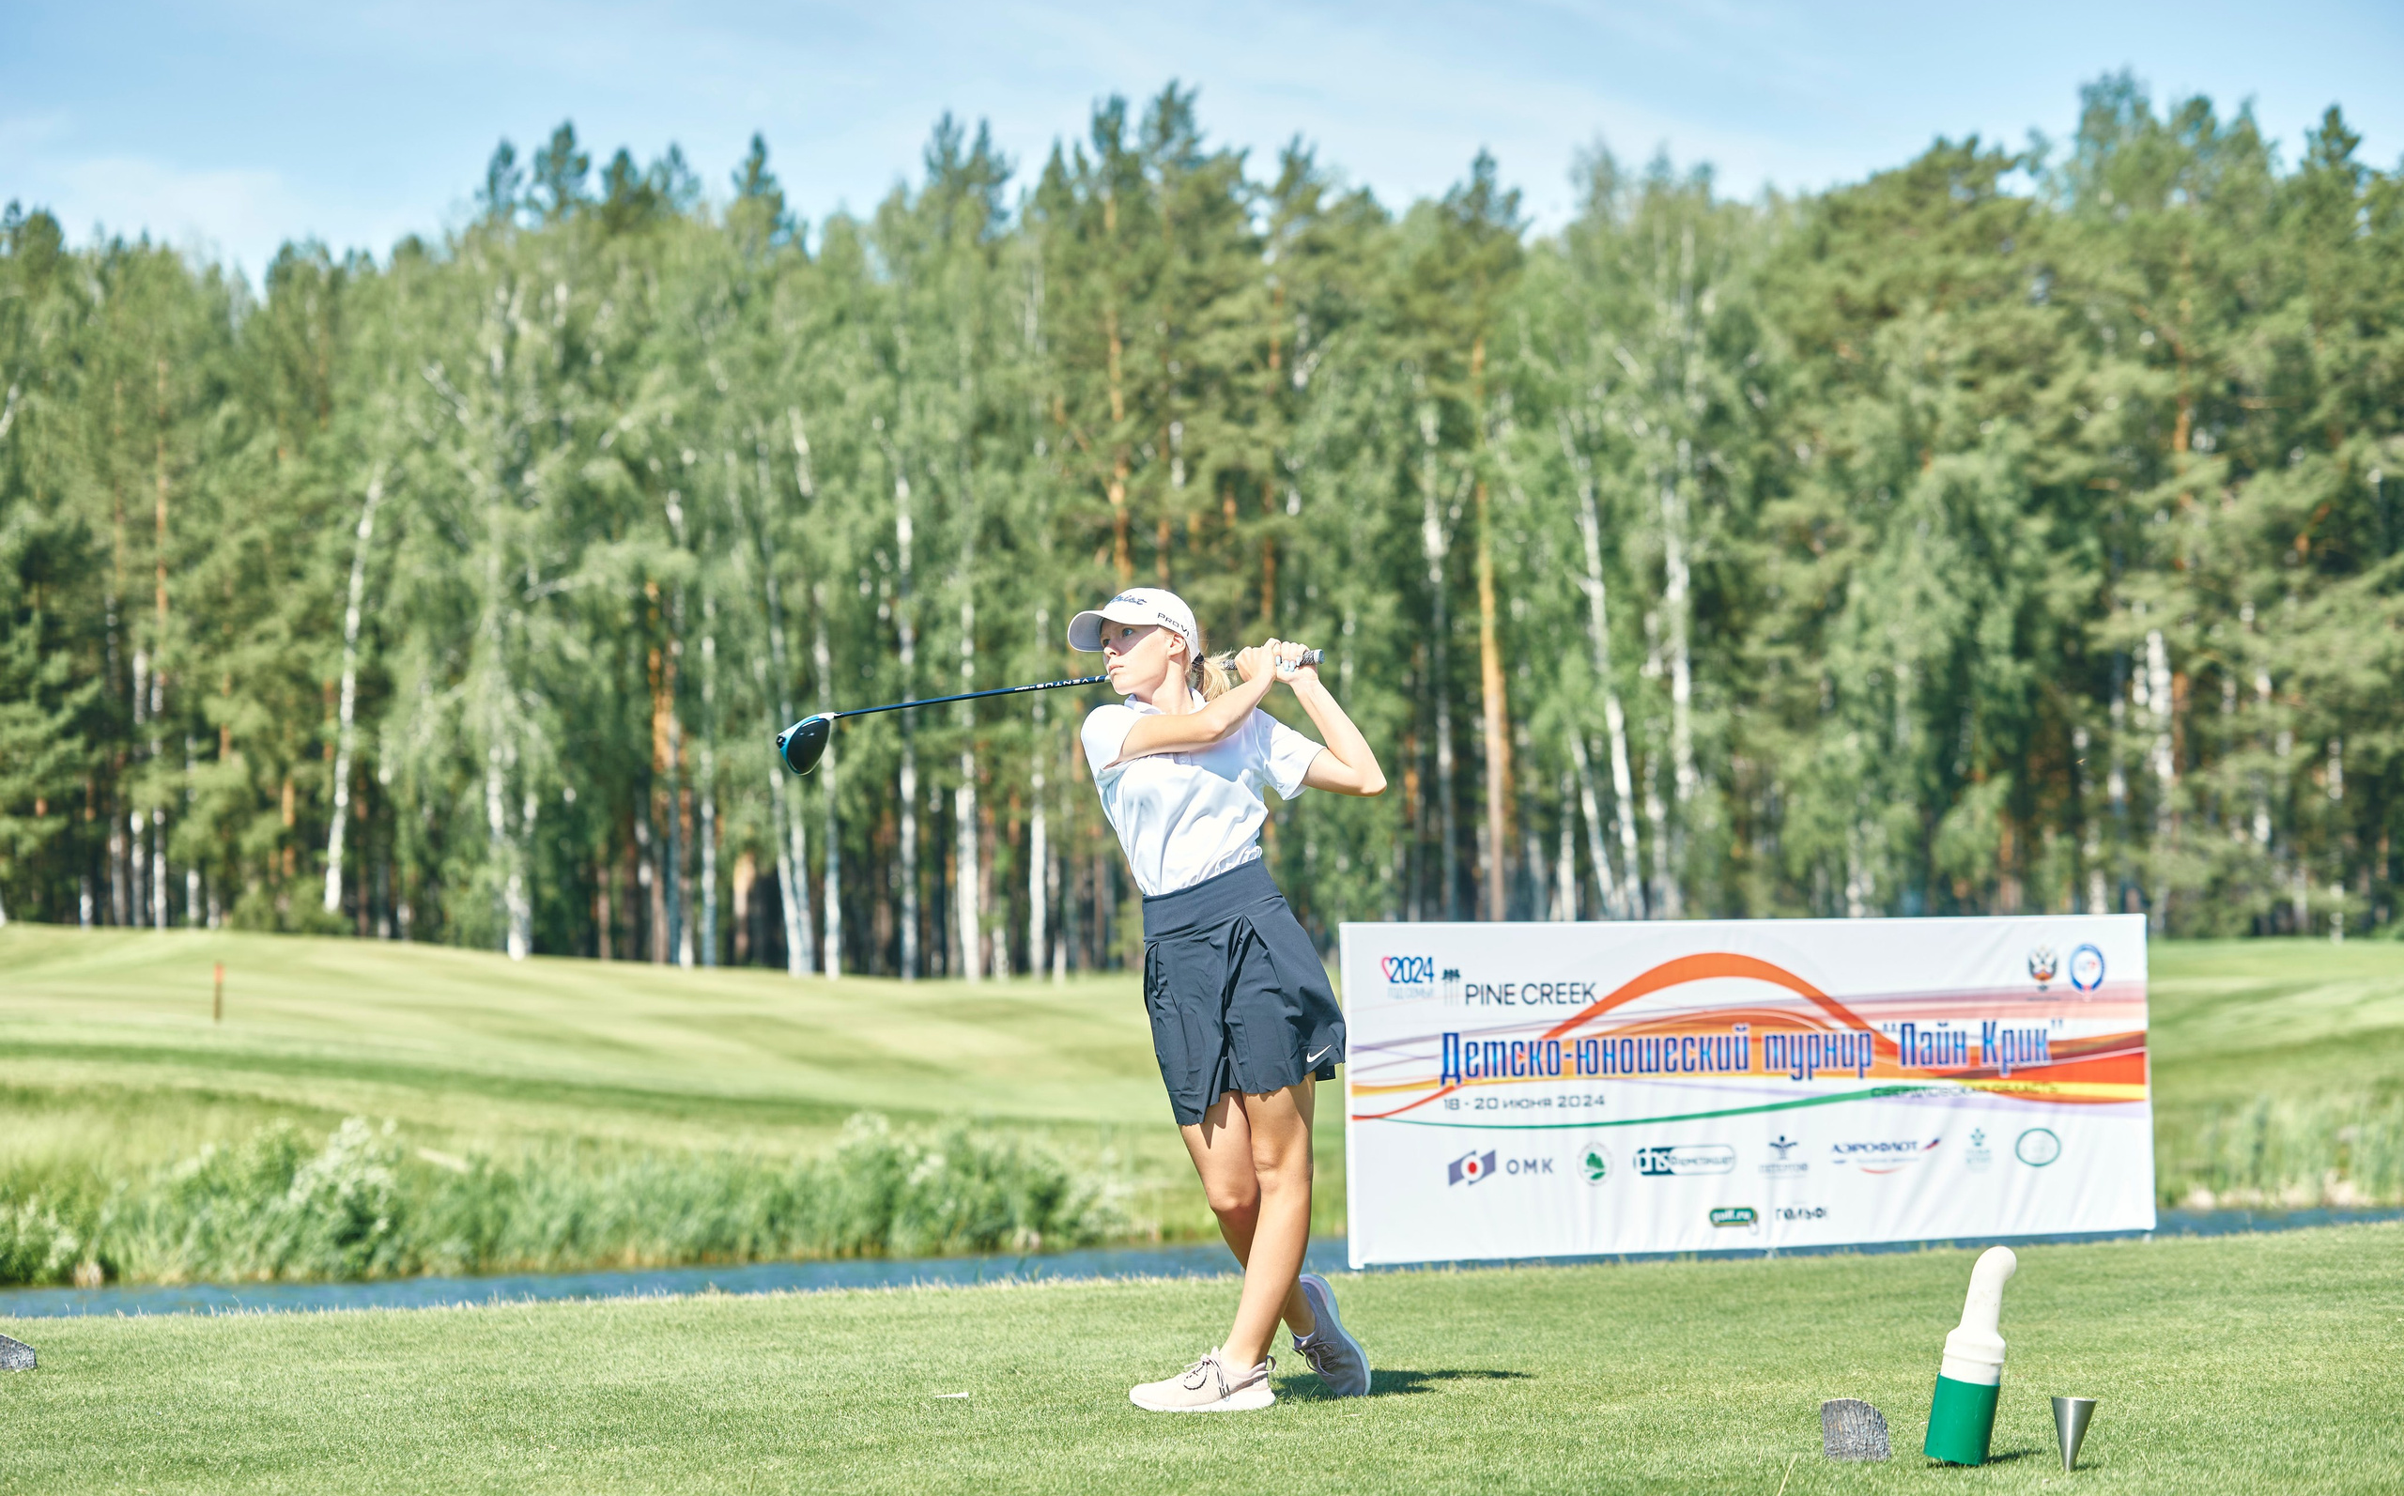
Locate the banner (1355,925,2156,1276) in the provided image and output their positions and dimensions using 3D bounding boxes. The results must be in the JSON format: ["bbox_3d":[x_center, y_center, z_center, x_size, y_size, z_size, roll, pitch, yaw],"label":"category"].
[{"bbox_3d":[1.710,1.020,18.270,3.000,1.000,0.050,0,-3,-30],"label":"banner"}]

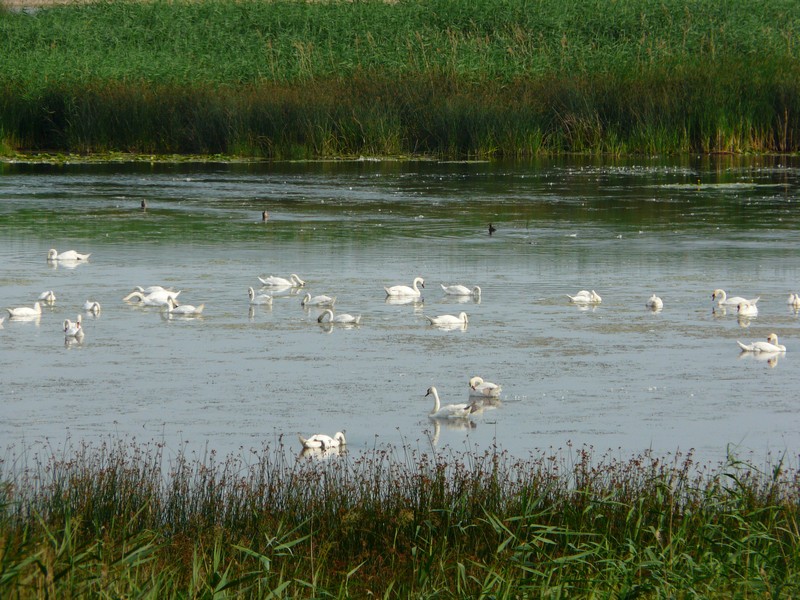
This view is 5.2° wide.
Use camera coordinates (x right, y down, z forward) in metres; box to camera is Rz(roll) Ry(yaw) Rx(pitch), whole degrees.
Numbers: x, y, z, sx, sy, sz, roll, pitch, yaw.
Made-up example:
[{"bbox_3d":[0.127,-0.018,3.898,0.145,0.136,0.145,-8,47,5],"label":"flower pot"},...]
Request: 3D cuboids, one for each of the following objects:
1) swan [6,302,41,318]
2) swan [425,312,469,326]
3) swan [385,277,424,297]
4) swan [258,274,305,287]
[{"bbox_3d":[-8.907,0.205,208.252,0.950,0.370,0.430,-2,5,-25],"label":"swan"},{"bbox_3d":[1.109,0.413,205.841,1.020,0.310,0.430,-1,4,-15],"label":"swan"},{"bbox_3d":[0.115,-0.335,214.800,1.040,0.480,0.430,1,4,15],"label":"swan"},{"bbox_3d":[-2.939,-0.510,218.257,1.170,0.320,0.430,0,4,3],"label":"swan"}]

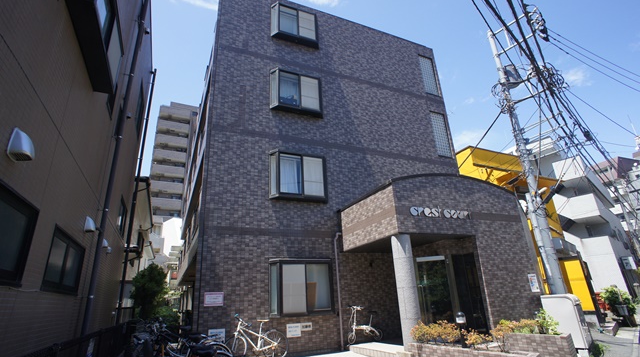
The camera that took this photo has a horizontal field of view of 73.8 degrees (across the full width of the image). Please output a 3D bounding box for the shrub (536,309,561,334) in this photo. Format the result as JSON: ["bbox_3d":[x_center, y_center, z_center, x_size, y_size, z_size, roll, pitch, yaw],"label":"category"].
[{"bbox_3d":[4.859,3.065,9.100,0.420,0.500,0.400,7,-24,-23],"label":"shrub"}]

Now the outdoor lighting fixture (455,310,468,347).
[{"bbox_3d":[2.557,2.747,7.700,0.160,0.650,0.160,7,-24,-23],"label":"outdoor lighting fixture"}]

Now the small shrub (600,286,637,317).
[{"bbox_3d":[11.559,4.802,16.500,1.000,1.000,0.950,7,-24,-23],"label":"small shrub"}]

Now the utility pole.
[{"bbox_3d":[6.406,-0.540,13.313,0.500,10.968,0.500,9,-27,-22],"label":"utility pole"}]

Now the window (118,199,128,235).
[{"bbox_3d":[-5.080,1.015,10.987,0.120,0.713,1.749,5,-23,-19],"label":"window"}]

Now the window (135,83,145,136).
[{"bbox_3d":[-5.277,-1.980,12.535,0.120,1.342,1.474,5,-23,-19],"label":"window"}]

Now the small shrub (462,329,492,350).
[{"bbox_3d":[2.772,2.834,7.500,0.440,0.360,0.400,7,-24,-23],"label":"small shrub"}]

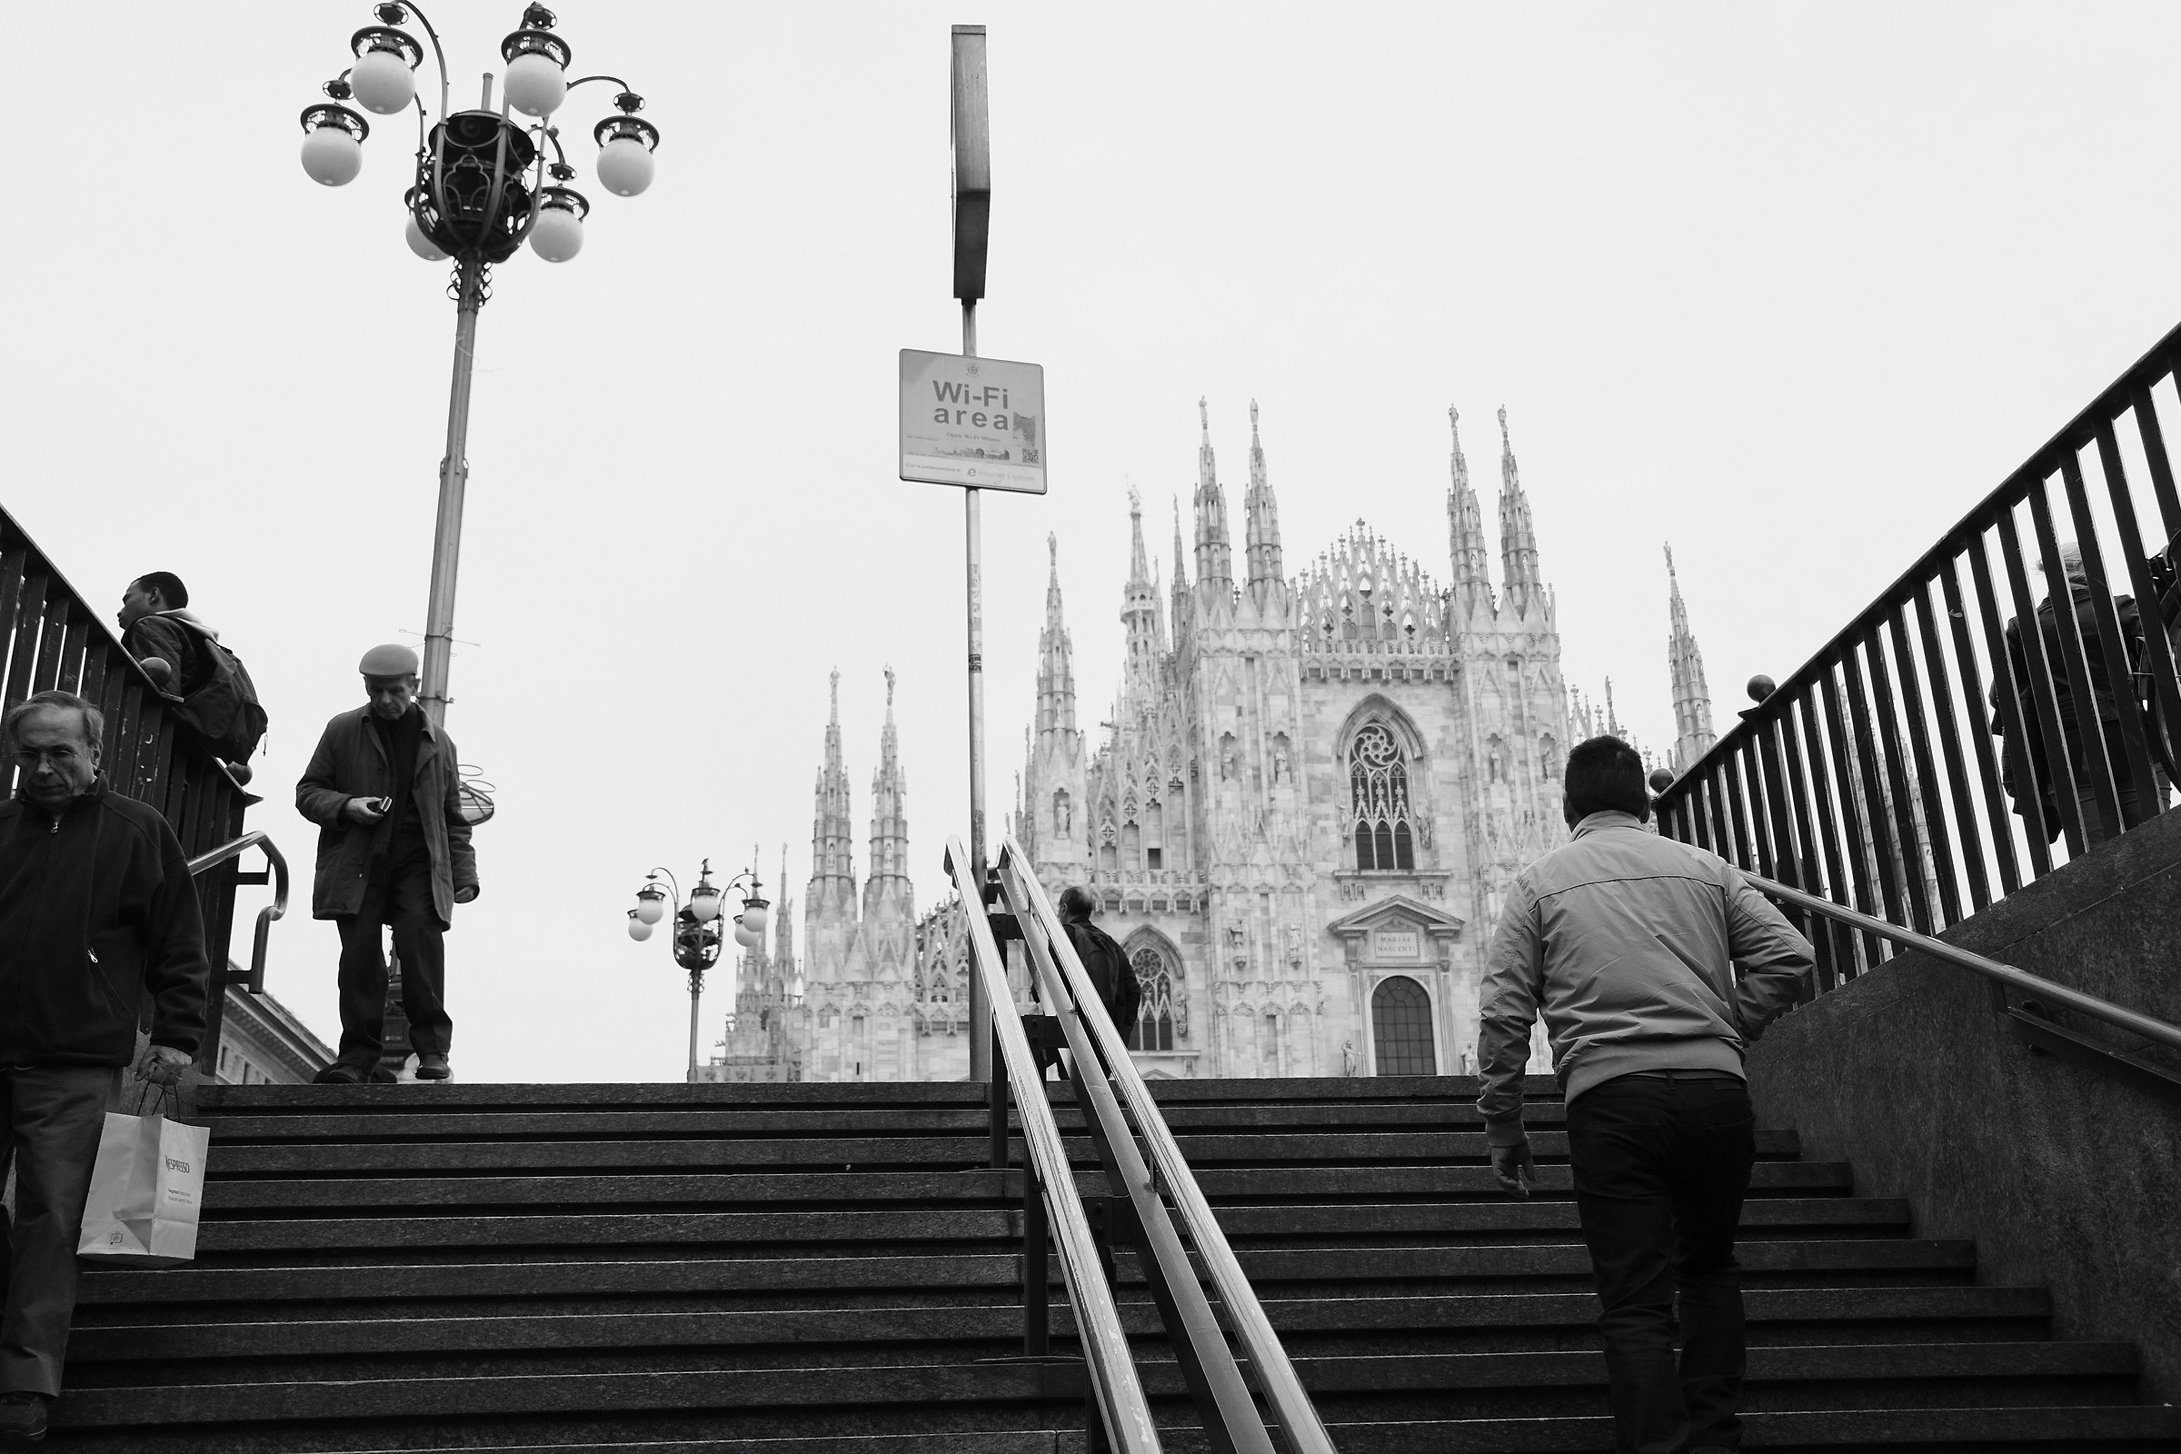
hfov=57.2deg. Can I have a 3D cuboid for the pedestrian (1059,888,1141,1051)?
[{"bbox_3d":[0.016,1.629,10.202,0.520,1.690,0.400,13,-26,-34],"label":"pedestrian"}]

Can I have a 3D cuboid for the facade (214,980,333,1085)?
[{"bbox_3d":[-48.980,24.697,100.360,10.000,25.500,50.000,1,-21,-8],"label":"facade"}]

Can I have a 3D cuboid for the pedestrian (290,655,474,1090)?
[{"bbox_3d":[-2.419,0.474,6.981,0.620,1.662,0.460,5,-22,-18],"label":"pedestrian"}]

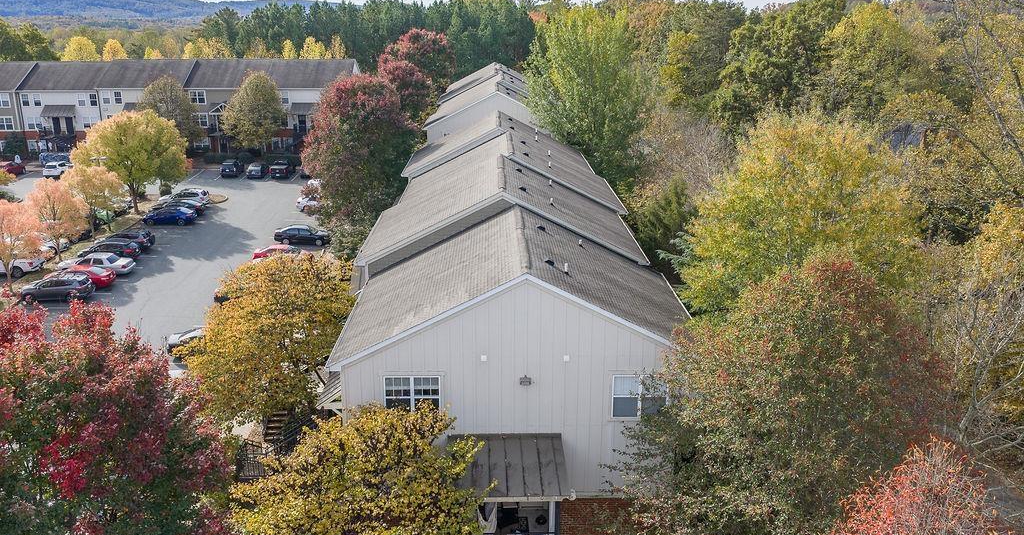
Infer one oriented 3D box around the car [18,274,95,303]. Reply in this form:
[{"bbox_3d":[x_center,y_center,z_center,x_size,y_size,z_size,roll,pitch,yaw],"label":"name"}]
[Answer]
[{"bbox_3d":[-29.700,1.278,51.920,4.500,1.670,1.830,0,18,1],"label":"car"}]

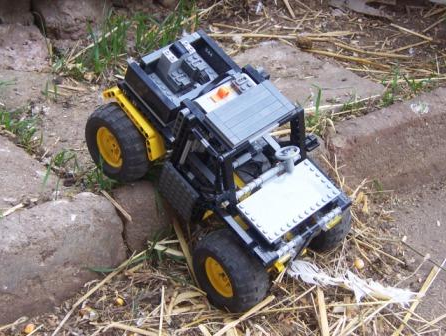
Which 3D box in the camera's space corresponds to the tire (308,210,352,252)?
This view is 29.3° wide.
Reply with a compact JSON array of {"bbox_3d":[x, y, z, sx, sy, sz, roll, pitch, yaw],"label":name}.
[{"bbox_3d":[0.094,0.047,0.889,0.042,0.082,0.082,-27,47,-29],"label":"tire"}]

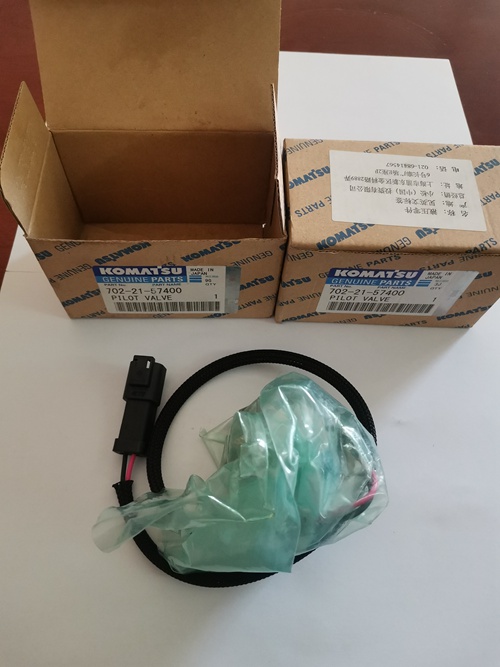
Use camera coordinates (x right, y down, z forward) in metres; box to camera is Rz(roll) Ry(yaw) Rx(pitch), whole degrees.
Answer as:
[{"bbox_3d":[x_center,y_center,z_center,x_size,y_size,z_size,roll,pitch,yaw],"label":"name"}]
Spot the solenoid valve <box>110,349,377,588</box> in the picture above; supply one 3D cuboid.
[{"bbox_3d":[0.002,0.050,0.222,0.120,0.043,0.112,2,62,-2],"label":"solenoid valve"}]

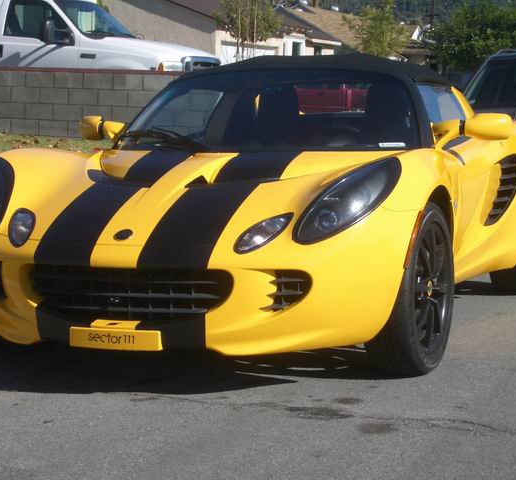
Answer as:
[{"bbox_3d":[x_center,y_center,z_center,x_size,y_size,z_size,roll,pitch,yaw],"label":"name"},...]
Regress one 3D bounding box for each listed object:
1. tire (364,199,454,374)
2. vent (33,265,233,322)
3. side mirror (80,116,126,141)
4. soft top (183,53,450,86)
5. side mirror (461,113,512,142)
[{"bbox_3d":[0.497,0.157,4.545,0.185,0.600,0.600,2,5,21],"label":"tire"},{"bbox_3d":[-0.392,0.158,4.174,0.700,0.175,0.140,2,5,19],"label":"vent"},{"bbox_3d":[-0.661,-0.471,5.752,0.260,0.115,0.170,2,5,19],"label":"side mirror"},{"bbox_3d":[0.253,-0.731,5.948,1.170,0.170,0.800,2,5,19],"label":"soft top"},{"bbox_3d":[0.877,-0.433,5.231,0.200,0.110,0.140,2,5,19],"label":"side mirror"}]

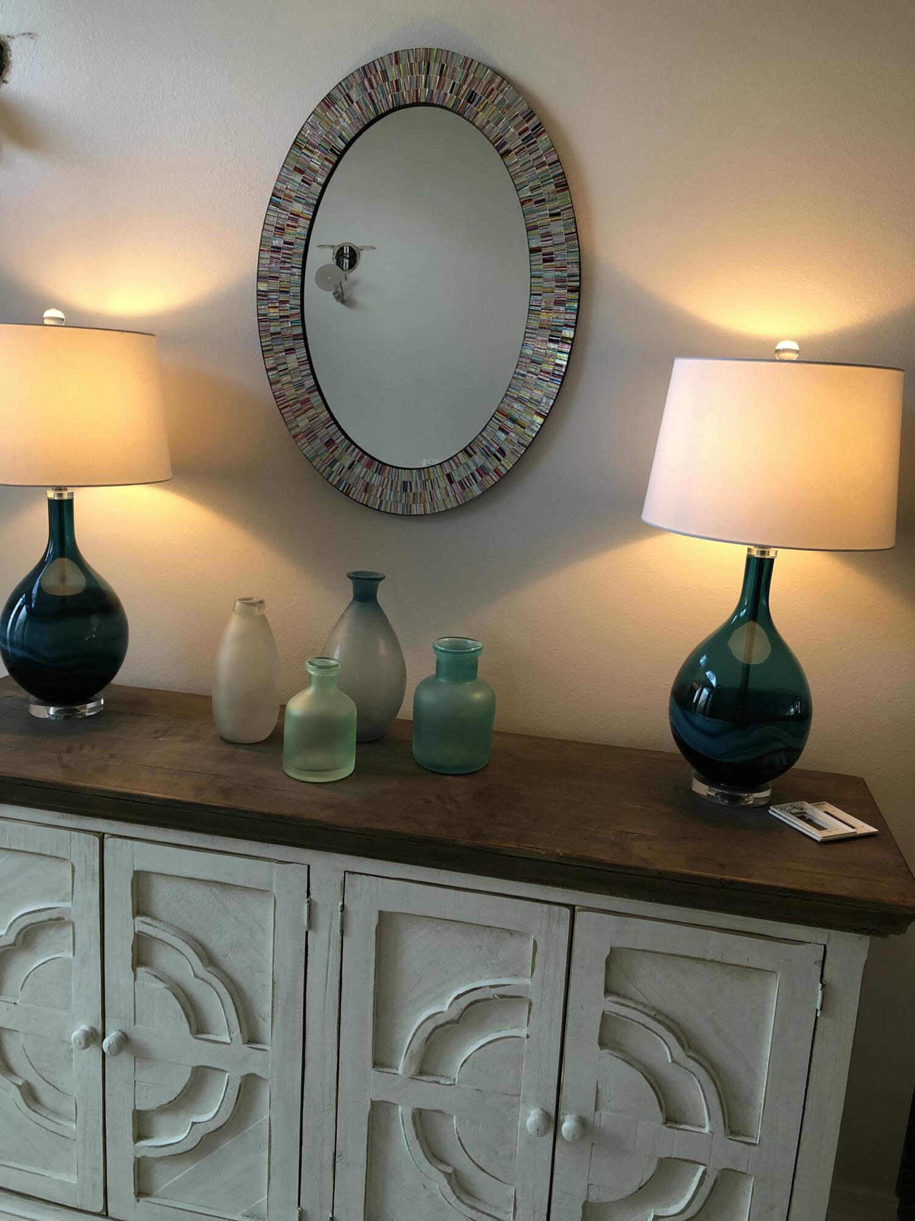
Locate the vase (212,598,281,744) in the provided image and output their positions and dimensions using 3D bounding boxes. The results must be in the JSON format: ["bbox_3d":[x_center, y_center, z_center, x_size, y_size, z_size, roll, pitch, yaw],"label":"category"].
[{"bbox_3d":[-0.373,0.105,1.748,0.119,0.249,0.119,6,12,11],"label":"vase"}]

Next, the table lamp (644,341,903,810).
[{"bbox_3d":[0.481,-0.054,1.574,0.384,0.727,0.384,6,12,11],"label":"table lamp"}]

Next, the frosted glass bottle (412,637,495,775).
[{"bbox_3d":[-0.005,0.158,1.687,0.141,0.212,0.141,3,12,-1],"label":"frosted glass bottle"}]

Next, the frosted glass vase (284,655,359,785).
[{"bbox_3d":[-0.225,0.173,1.621,0.121,0.185,0.121,3,12,-1],"label":"frosted glass vase"}]

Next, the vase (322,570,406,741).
[{"bbox_3d":[-0.168,0.082,1.792,0.154,0.299,0.154,3,12,-1],"label":"vase"}]

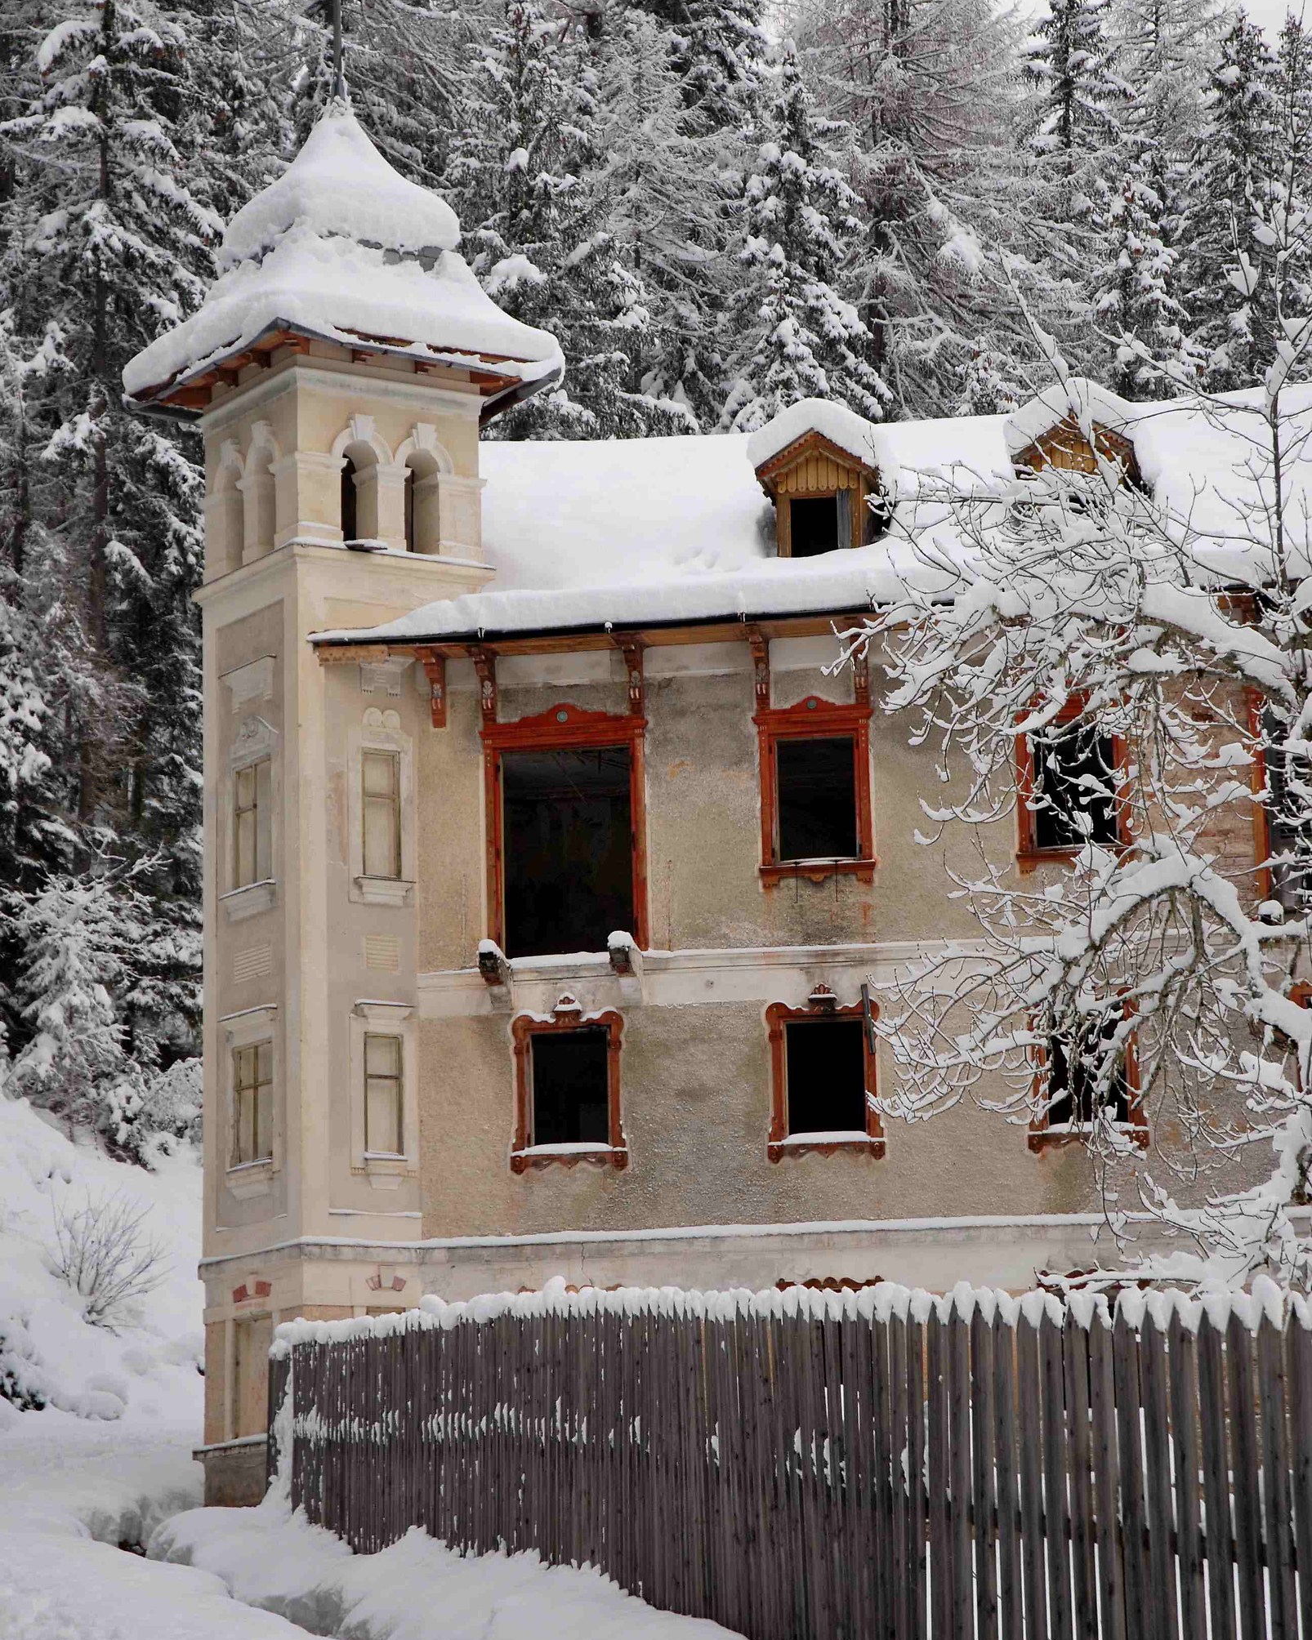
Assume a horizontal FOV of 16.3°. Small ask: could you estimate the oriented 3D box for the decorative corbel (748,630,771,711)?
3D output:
[{"bbox_3d":[1.224,-1.755,54.135,0.200,0.850,0.640,-3,-12,8],"label":"decorative corbel"}]

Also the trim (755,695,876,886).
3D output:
[{"bbox_3d":[1.813,-0.339,51.971,1.296,2.113,0.220,-4,-12,11],"label":"trim"}]

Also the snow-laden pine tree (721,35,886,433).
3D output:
[{"bbox_3d":[2.357,-7.836,73.980,3.200,10.000,3.200,-4,-12,11],"label":"snow-laden pine tree"}]

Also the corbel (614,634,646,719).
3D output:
[{"bbox_3d":[-0.306,-1.653,52.381,0.221,0.843,0.650,-4,-12,11],"label":"corbel"}]

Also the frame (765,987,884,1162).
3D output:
[{"bbox_3d":[1.884,2.858,51.304,1.267,1.880,0.220,-4,-12,11],"label":"frame"}]

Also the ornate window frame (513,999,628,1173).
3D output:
[{"bbox_3d":[-1.039,3.118,53.786,1.409,2.071,0.200,-3,-12,8],"label":"ornate window frame"}]

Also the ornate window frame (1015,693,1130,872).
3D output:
[{"bbox_3d":[4.678,-0.447,51.385,1.221,2.075,0.220,-4,-12,11],"label":"ornate window frame"}]

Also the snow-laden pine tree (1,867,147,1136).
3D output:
[{"bbox_3d":[-8.616,2.740,68.000,2.160,4.056,2.160,-1,-12,0],"label":"snow-laden pine tree"}]

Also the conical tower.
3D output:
[{"bbox_3d":[-3.776,-0.539,55.686,3.920,17.507,3.920,6,-14,-32],"label":"conical tower"}]

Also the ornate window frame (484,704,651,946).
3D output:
[{"bbox_3d":[-1.051,0.097,52.490,1.901,2.815,0.220,-4,-12,11],"label":"ornate window frame"}]

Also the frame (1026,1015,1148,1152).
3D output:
[{"bbox_3d":[4.769,2.782,50.707,1.250,1.738,0.220,-4,-12,11],"label":"frame"}]

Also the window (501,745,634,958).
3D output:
[{"bbox_3d":[-1.052,0.367,54.391,1.576,2.560,0.220,-3,-12,8],"label":"window"}]

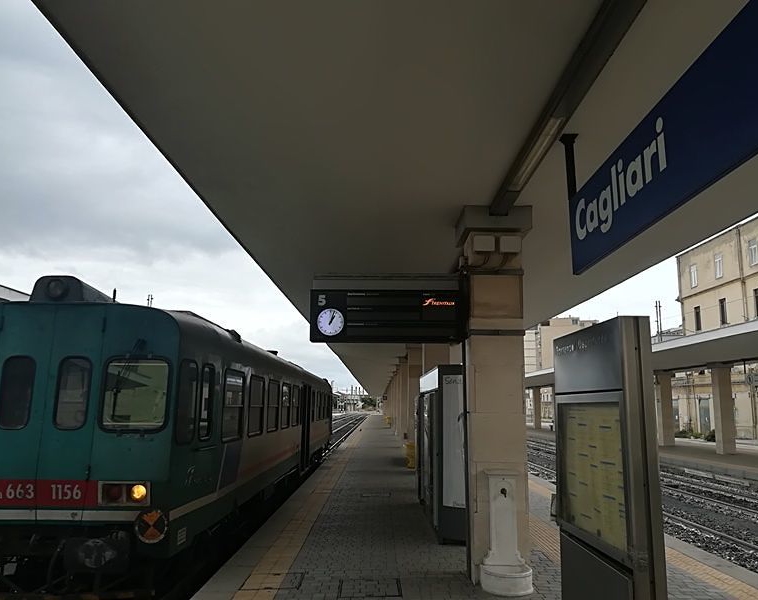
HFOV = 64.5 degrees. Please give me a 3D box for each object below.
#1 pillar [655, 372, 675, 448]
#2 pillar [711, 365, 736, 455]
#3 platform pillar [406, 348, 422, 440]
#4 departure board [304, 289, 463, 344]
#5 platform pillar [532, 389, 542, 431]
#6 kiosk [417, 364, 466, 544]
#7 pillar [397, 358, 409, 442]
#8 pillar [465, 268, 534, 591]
[{"bbox_3d":[14.076,5.372,29.605,0.550,3.588,0.550,1,-10,0],"label":"pillar"},{"bbox_3d":[14.086,4.506,24.717,0.550,3.588,0.550,1,-10,0],"label":"pillar"},{"bbox_3d":[1.220,3.361,19.413,0.550,3.686,0.550,1,-10,0],"label":"platform pillar"},{"bbox_3d":[0.084,0.187,6.626,1.678,0.590,0.197,1,-10,0],"label":"departure board"},{"bbox_3d":[14.029,9.558,53.222,0.550,3.588,0.550,1,-10,0],"label":"platform pillar"},{"bbox_3d":[1.205,2.334,9.642,0.840,2.298,3.499,1,-10,0],"label":"kiosk"},{"bbox_3d":[1.208,4.487,25.767,0.550,3.686,0.550,1,-10,0],"label":"pillar"},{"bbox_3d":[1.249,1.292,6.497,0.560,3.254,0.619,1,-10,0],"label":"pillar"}]

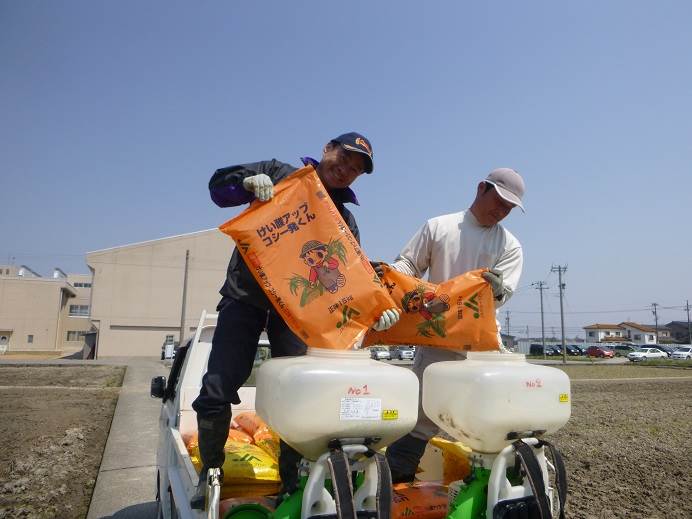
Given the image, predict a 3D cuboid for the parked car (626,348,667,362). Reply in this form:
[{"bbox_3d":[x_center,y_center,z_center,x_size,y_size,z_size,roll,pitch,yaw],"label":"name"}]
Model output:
[{"bbox_3d":[36.200,11.468,60.122,4.550,1.430,1.700,2,-10,-11],"label":"parked car"}]

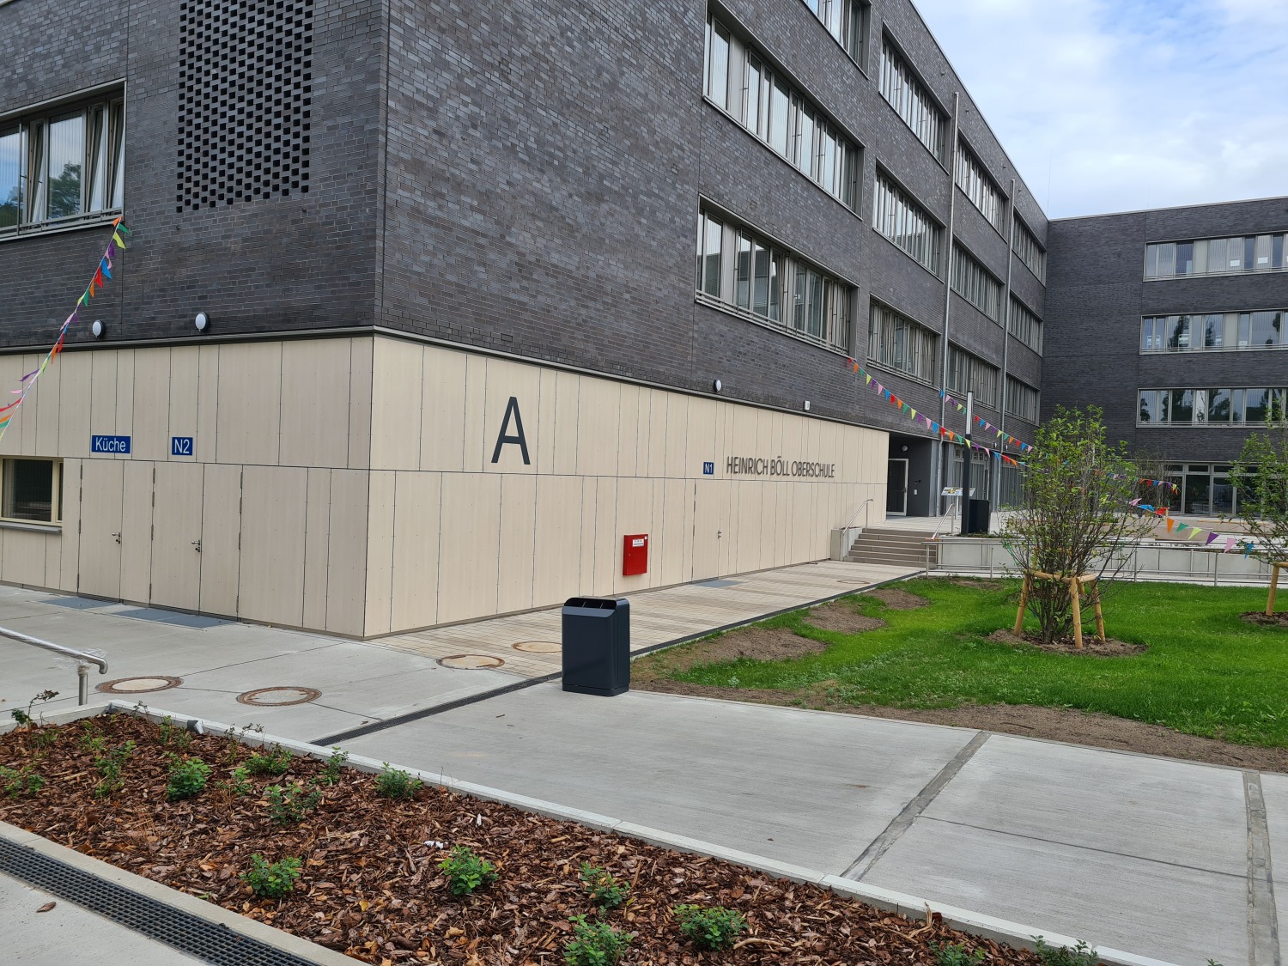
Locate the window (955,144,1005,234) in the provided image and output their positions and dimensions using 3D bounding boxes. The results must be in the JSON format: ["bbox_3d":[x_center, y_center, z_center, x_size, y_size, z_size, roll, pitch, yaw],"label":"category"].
[{"bbox_3d":[14.989,-12.850,42.820,0.245,2.186,10.884,3,1,31],"label":"window"}]

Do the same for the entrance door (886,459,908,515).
[{"bbox_3d":[9.728,0.162,37.294,0.953,2.197,0.109,3,1,31],"label":"entrance door"}]

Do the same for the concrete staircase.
[{"bbox_3d":[7.077,1.807,26.940,2.588,0.917,1.589,3,1,31],"label":"concrete staircase"}]

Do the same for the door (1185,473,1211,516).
[{"bbox_3d":[30.533,0.652,53.412,1.244,2.225,0.109,3,1,31],"label":"door"}]

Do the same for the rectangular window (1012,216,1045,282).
[{"bbox_3d":[21.163,-12.747,53.251,0.245,2.186,10.662,3,1,31],"label":"rectangular window"}]

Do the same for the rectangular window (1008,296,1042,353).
[{"bbox_3d":[21.003,-8.603,53.305,0.245,2.148,10.662,3,1,31],"label":"rectangular window"}]

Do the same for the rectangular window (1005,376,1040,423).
[{"bbox_3d":[20.843,-4.470,53.359,0.245,2.170,10.662,3,1,31],"label":"rectangular window"}]

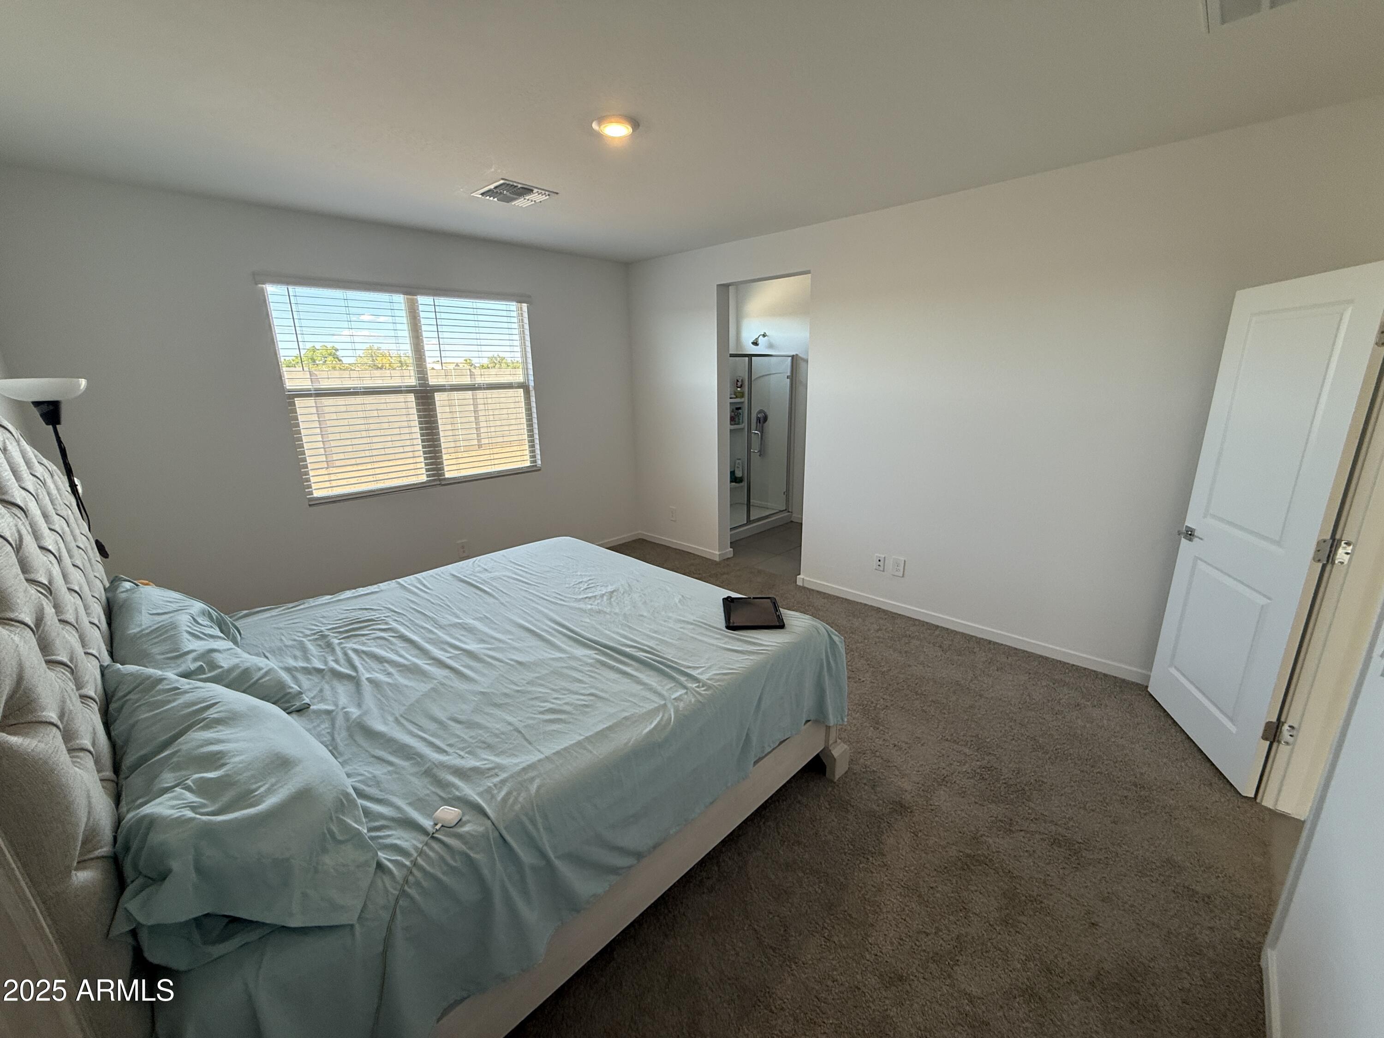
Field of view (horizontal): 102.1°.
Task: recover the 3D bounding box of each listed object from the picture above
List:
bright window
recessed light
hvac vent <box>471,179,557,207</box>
[{"bbox_3d":[-2.000,-0.962,4.237,0.100,1.420,1.810,13,20,42],"label":"bright window"},{"bbox_3d":[-0.316,-1.623,2.336,0.195,0.030,0.195,-1,15,0],"label":"recessed light"},{"bbox_3d":[-1.014,-1.849,3.213,0.365,0.022,0.365,13,20,42],"label":"hvac vent"}]

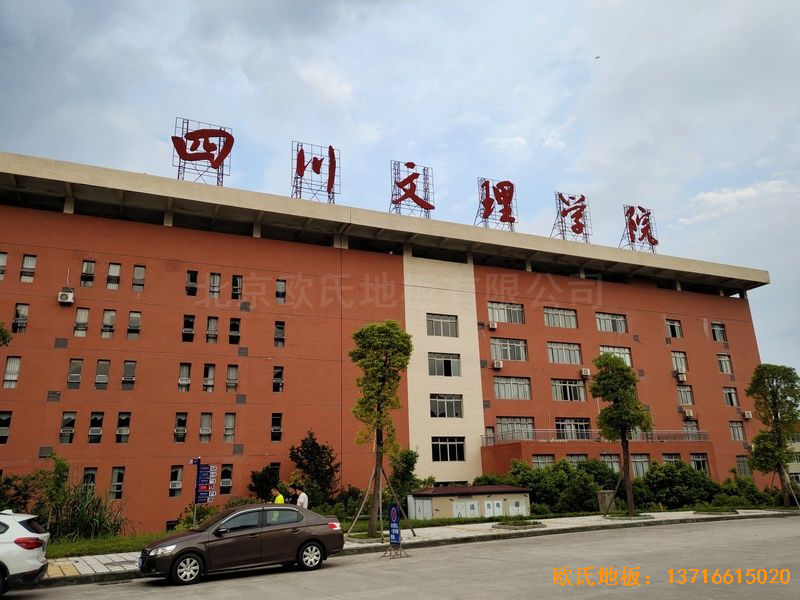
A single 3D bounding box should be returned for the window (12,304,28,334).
[{"bbox_3d":[-24.324,1.202,38.577,0.707,1.955,0.150,6,-19,-22],"label":"window"}]

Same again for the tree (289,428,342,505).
[{"bbox_3d":[-4.250,8.600,29.800,2.550,4.300,2.500,5,-18,-22],"label":"tree"}]

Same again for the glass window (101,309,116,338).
[{"bbox_3d":[-19.351,1.615,39.970,0.719,1.944,0.150,5,-18,-22],"label":"glass window"}]

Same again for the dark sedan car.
[{"bbox_3d":[-3.556,5.550,13.945,4.440,1.466,1.750,8,-20,-28],"label":"dark sedan car"}]

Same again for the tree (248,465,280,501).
[{"bbox_3d":[-7.058,10.118,31.266,1.664,2.960,1.664,5,-19,-23],"label":"tree"}]

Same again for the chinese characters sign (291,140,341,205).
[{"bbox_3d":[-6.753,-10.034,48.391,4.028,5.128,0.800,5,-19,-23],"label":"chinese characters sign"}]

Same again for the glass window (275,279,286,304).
[{"bbox_3d":[-9.724,-0.654,49.103,0.777,2.051,0.200,5,-18,-22],"label":"glass window"}]

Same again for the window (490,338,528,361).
[{"bbox_3d":[9.632,4.347,52.662,3.762,1.907,0.160,5,-18,-22],"label":"window"}]

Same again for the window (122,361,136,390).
[{"bbox_3d":[-18.156,5.081,40.344,0.670,2.008,0.160,5,-18,-22],"label":"window"}]

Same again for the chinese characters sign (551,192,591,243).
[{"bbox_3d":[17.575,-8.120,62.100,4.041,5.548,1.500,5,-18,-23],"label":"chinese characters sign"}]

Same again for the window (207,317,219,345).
[{"bbox_3d":[-13.424,2.166,43.108,0.732,1.941,0.150,6,-19,-22],"label":"window"}]

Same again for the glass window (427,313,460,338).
[{"bbox_3d":[3.552,2.139,49.840,2.870,1.907,0.150,5,-18,-22],"label":"glass window"}]

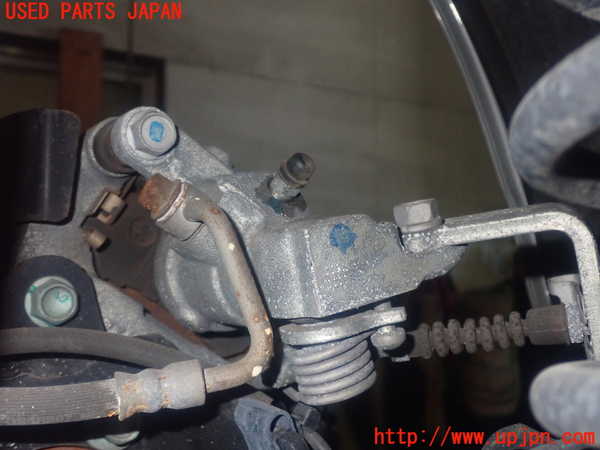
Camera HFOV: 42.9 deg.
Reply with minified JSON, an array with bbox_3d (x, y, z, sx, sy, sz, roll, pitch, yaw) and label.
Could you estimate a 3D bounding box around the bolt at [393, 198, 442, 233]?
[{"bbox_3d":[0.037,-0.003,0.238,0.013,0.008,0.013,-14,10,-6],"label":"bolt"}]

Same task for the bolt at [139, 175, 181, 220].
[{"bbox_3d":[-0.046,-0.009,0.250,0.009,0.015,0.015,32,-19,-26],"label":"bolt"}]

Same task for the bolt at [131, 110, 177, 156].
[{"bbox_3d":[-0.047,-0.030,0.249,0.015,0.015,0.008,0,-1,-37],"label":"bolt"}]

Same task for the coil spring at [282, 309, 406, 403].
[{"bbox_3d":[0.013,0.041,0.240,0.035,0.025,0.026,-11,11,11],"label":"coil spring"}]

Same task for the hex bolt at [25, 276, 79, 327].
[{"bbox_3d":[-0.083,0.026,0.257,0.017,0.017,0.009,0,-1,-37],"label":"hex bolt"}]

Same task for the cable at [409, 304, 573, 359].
[{"bbox_3d":[0.060,0.034,0.240,0.050,0.013,0.013,-7,3,0],"label":"cable"}]

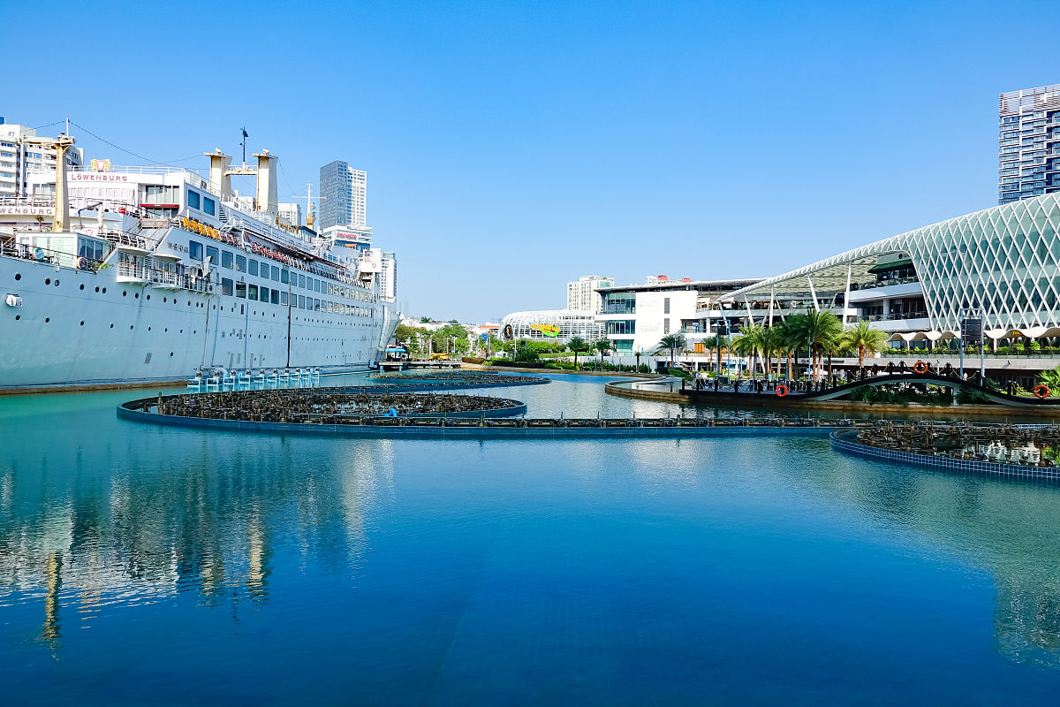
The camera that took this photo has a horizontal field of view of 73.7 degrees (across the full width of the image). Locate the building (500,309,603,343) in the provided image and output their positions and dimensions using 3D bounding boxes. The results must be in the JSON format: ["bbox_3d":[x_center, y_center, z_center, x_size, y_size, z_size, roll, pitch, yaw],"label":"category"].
[{"bbox_3d":[8.686,-5.055,214.967,42.000,16.500,26.000,0,0,-22],"label":"building"}]

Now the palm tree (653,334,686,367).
[{"bbox_3d":[22.769,-0.329,114.988,5.000,6.100,5.000,0,0,0],"label":"palm tree"}]

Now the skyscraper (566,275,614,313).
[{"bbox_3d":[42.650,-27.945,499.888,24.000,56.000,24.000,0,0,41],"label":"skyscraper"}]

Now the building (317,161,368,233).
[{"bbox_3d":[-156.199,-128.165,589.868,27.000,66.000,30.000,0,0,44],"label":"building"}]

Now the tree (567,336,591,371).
[{"bbox_3d":[8.031,0.072,115.988,3.800,5.800,3.800,0,0,0],"label":"tree"}]

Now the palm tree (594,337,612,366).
[{"bbox_3d":[12.876,0.015,124.989,3.400,5.500,3.400,0,0,0],"label":"palm tree"}]

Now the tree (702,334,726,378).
[{"bbox_3d":[26.047,0.412,99.988,3.700,6.200,3.700,0,0,0],"label":"tree"}]

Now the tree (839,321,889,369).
[{"bbox_3d":[28.375,-0.113,59.989,4.200,5.400,4.200,0,0,0],"label":"tree"}]

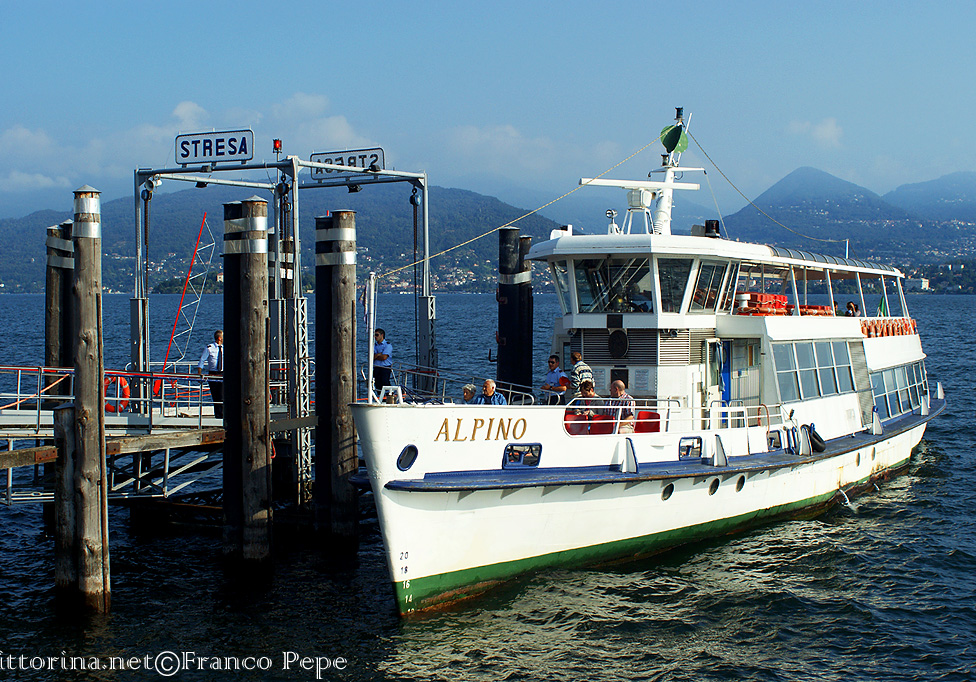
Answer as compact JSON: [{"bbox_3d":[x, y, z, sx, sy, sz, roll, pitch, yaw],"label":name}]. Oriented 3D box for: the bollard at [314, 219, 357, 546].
[{"bbox_3d":[-2.553,0.675,24.800,0.760,5.745,0.420,2,2,41],"label":"bollard"}]

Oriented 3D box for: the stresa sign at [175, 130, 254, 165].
[{"bbox_3d":[-5.081,-3.599,27.500,1.950,0.560,0.090,1,2,32],"label":"stresa sign"}]

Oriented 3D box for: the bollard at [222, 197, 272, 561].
[{"bbox_3d":[-3.847,0.654,23.600,0.790,5.922,0.420,2,2,41],"label":"bollard"}]

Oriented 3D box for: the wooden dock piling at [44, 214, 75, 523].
[{"bbox_3d":[-8.154,0.670,28.300,0.700,5.952,0.380,2,2,41],"label":"wooden dock piling"}]

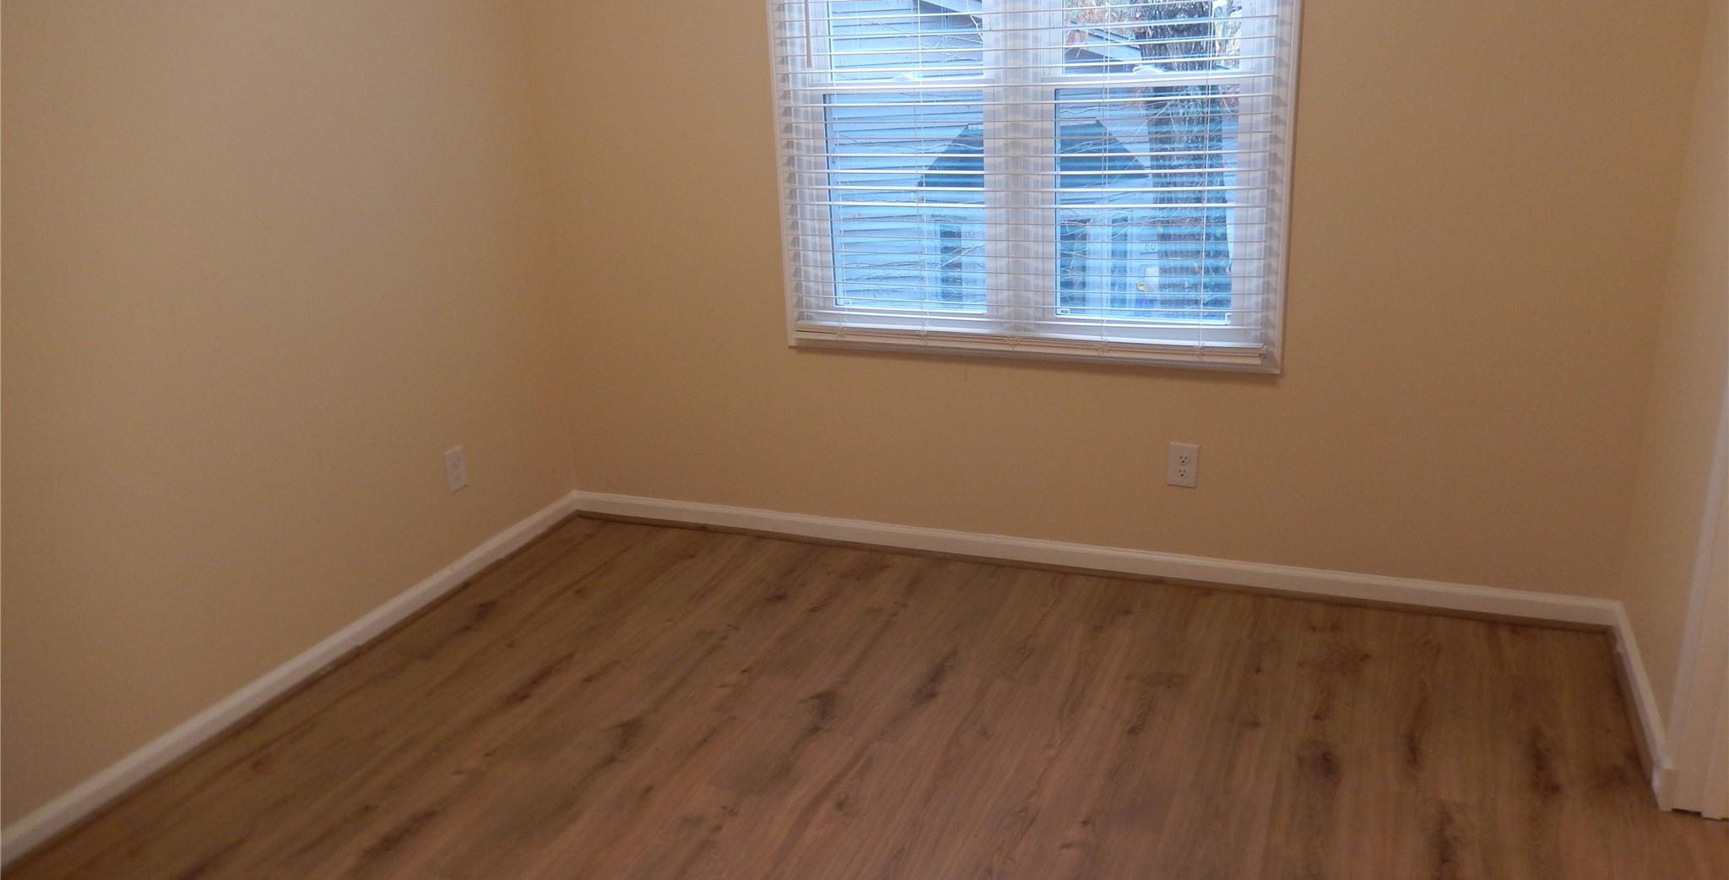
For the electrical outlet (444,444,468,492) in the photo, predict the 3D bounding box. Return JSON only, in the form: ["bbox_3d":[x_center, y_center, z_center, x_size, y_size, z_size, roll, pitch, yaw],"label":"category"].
[{"bbox_3d":[-1.166,0.082,3.577,0.008,0.121,0.076,5,19,21],"label":"electrical outlet"}]

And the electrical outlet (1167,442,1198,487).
[{"bbox_3d":[0.851,0.069,3.338,0.076,0.121,0.008,5,19,21],"label":"electrical outlet"}]

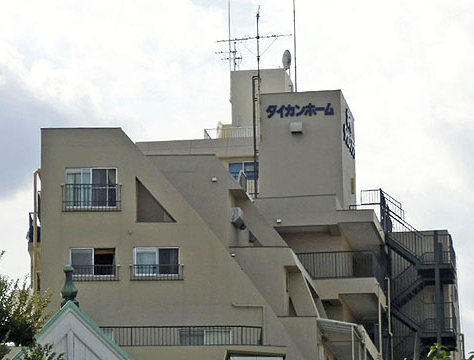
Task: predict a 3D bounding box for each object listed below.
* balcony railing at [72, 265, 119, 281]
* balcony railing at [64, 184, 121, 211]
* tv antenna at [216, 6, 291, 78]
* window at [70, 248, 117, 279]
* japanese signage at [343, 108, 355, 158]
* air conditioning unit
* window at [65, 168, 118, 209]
[{"bbox_3d":[-5.580,3.613,73.771,2.053,0.648,0.220,0,-12,-3],"label":"balcony railing"},{"bbox_3d":[-5.671,0.724,74.373,2.331,1.094,0.250,0,-12,-3],"label":"balcony railing"},{"bbox_3d":[0.680,-5.667,78.300,3.100,2.850,1.000,-5,-12,18],"label":"tv antenna"},{"bbox_3d":[-5.604,3.210,74.008,1.776,1.136,0.120,0,-12,-3],"label":"window"},{"bbox_3d":[4.699,-1.918,79.200,0.100,1.450,3.400,-3,-12,9],"label":"japanese signage"},{"bbox_3d":[0.028,1.540,76.000,0.330,0.620,0.800,-3,-12,9],"label":"air conditioning unit"},{"bbox_3d":[-5.708,0.330,74.607,1.994,1.612,0.120,0,-12,-3],"label":"window"}]

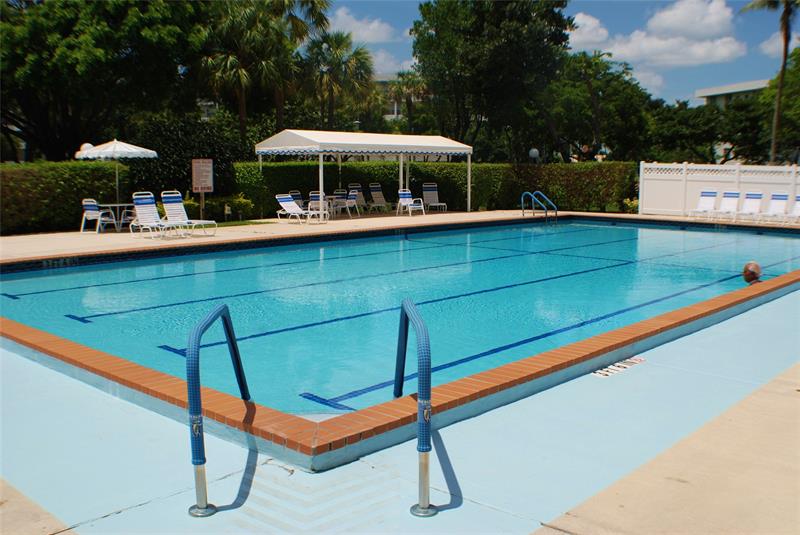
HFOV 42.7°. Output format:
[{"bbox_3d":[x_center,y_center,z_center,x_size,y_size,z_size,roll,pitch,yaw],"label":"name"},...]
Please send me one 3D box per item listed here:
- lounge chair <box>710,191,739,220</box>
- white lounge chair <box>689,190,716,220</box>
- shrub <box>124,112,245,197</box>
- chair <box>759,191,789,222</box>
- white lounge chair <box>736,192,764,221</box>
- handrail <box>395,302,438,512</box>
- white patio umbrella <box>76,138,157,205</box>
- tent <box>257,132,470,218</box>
[{"bbox_3d":[9.990,-1.909,31.400,0.640,0.930,1.400,4,7,33],"label":"lounge chair"},{"bbox_3d":[9.432,-1.971,31.900,0.640,0.930,1.400,4,7,33],"label":"white lounge chair"},{"bbox_3d":[-6.846,-3.288,32.500,3.000,3.200,3.500,5,8,41],"label":"shrub"},{"bbox_3d":[11.128,-1.796,30.400,0.640,0.930,1.400,4,7,33],"label":"chair"},{"bbox_3d":[10.541,-1.848,30.900,0.640,0.930,1.400,4,7,33],"label":"white lounge chair"},{"bbox_3d":[0.074,0.647,5.606,0.140,0.960,1.800,0,6,-3],"label":"handrail"},{"bbox_3d":[-6.983,-2.032,25.200,2.030,2.280,2.030,0,6,0],"label":"white patio umbrella"},{"bbox_3d":[-0.996,-2.976,32.657,2.850,2.600,7.000,5,8,41],"label":"tent"}]

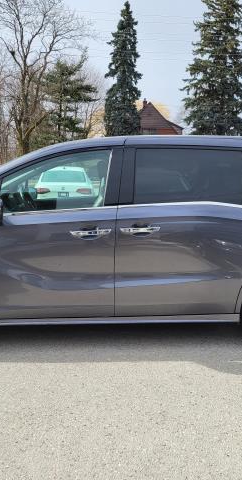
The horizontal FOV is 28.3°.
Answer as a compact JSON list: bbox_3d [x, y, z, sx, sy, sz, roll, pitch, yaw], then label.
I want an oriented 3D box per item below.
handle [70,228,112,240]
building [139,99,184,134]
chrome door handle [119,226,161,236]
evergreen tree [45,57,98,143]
[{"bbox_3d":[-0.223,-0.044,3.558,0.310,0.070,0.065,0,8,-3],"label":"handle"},{"bbox_3d":[3.183,-10.523,53.554,8.500,8.900,9.500,0,8,0],"label":"building"},{"bbox_3d":[0.146,-0.063,3.591,0.310,0.070,0.060,0,9,-5],"label":"chrome door handle"},{"bbox_3d":[-5.602,-13.803,55.018,5.900,13.770,5.900,0,8,0],"label":"evergreen tree"}]

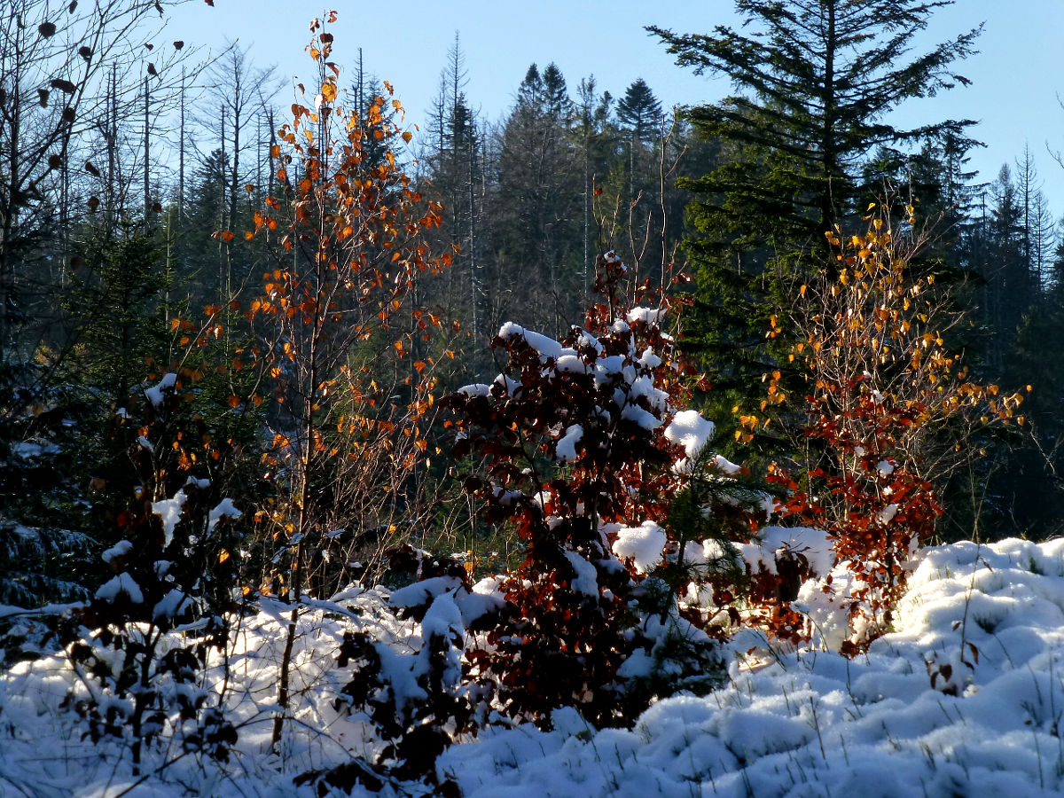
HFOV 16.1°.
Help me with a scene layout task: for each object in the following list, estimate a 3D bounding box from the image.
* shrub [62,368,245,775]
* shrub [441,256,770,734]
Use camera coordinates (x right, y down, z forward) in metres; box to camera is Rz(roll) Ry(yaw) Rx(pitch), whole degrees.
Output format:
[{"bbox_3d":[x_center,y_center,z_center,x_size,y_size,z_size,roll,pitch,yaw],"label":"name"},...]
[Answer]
[{"bbox_3d":[-1.213,0.552,12.000,0.601,1.270,0.600,0,0,0],"label":"shrub"},{"bbox_3d":[0.254,0.327,13.500,1.157,1.694,1.100,0,0,0],"label":"shrub"}]

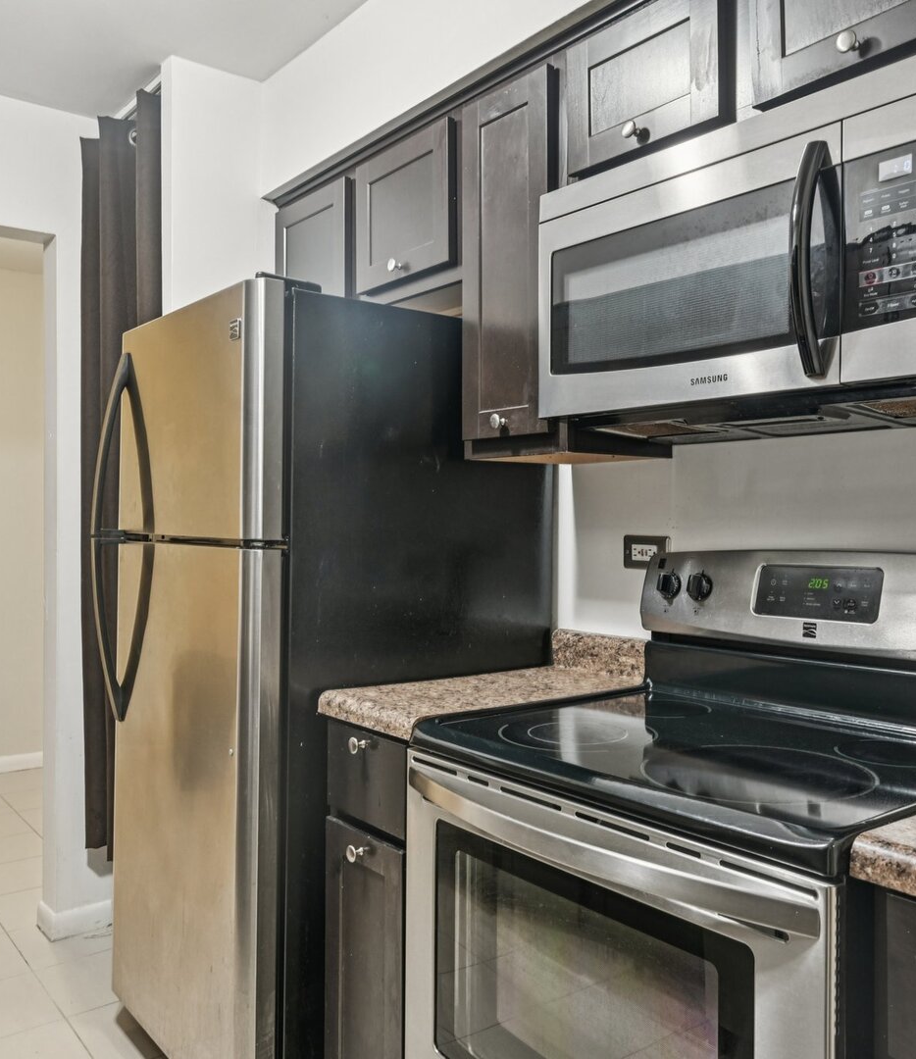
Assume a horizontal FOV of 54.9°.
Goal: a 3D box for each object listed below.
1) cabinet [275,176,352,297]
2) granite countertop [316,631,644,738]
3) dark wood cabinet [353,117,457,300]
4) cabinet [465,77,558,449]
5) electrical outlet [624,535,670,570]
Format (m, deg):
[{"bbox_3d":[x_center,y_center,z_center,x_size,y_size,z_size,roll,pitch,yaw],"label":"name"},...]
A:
[{"bbox_3d":[-0.291,-0.758,2.525,0.315,0.322,0.368,0,0,-40],"label":"cabinet"},{"bbox_3d":[0.074,0.299,1.827,0.655,0.123,0.303,0,0,-40],"label":"granite countertop"},{"bbox_3d":[-0.020,-0.756,2.202,0.315,0.324,0.377,0,0,-40],"label":"dark wood cabinet"},{"bbox_3d":[0.215,-0.546,1.921,0.315,0.738,0.270,0,0,-40],"label":"cabinet"},{"bbox_3d":[0.411,0.049,1.927,0.013,0.072,0.120,0,0,-40],"label":"electrical outlet"}]

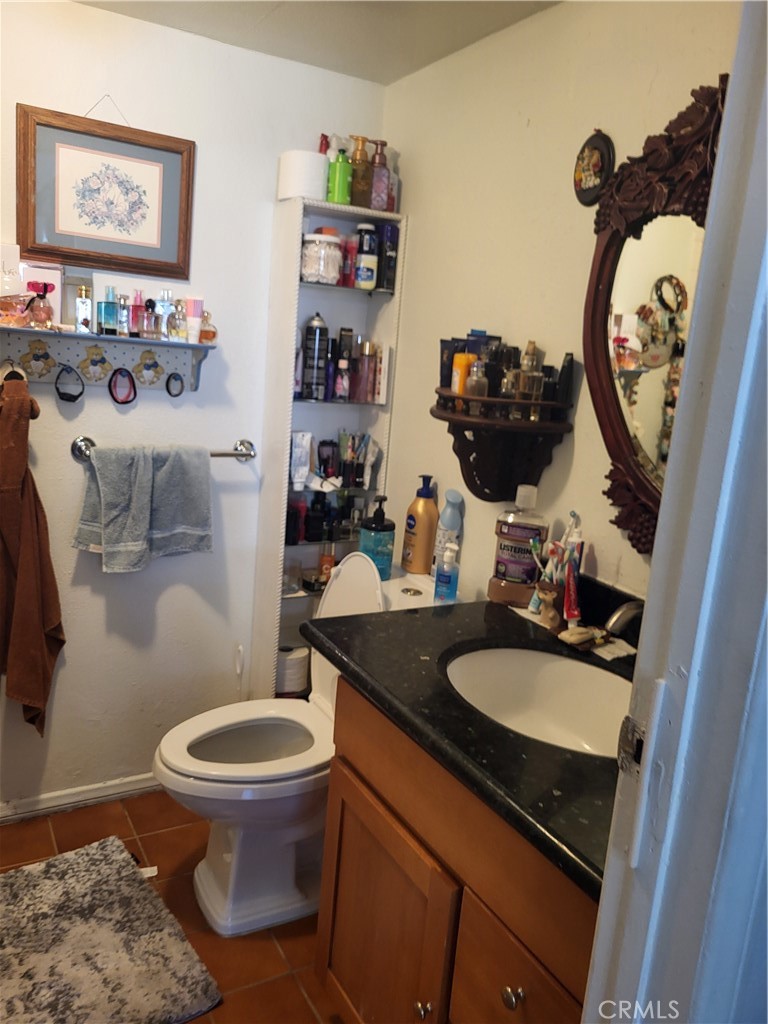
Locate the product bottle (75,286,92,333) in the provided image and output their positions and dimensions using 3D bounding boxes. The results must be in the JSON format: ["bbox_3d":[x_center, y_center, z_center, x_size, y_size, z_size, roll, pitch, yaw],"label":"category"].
[{"bbox_3d":[-0.730,-0.491,1.871,0.036,0.116,0.030,-2,13,-28],"label":"product bottle"}]

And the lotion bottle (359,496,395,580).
[{"bbox_3d":[-0.016,0.065,1.958,0.087,0.218,0.068,2,12,-12],"label":"lotion bottle"}]

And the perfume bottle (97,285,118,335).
[{"bbox_3d":[-0.690,-0.503,1.927,0.051,0.121,0.036,-2,13,-27],"label":"perfume bottle"}]

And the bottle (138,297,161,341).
[{"bbox_3d":[-0.589,-0.485,1.936,0.048,0.103,0.038,-3,15,-31],"label":"bottle"}]

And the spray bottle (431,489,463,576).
[{"bbox_3d":[0.163,0.067,1.987,0.064,0.236,0.060,4,12,-1],"label":"spray bottle"}]

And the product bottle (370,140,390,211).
[{"bbox_3d":[-0.016,-0.904,2.070,0.062,0.179,0.051,0,13,-19],"label":"product bottle"}]

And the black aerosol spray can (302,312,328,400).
[{"bbox_3d":[-0.185,-0.423,2.101,0.061,0.232,0.061,5,12,-1],"label":"black aerosol spray can"}]

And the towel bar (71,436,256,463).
[{"bbox_3d":[-0.586,-0.164,2.113,0.503,0.064,0.074,-2,13,-30],"label":"towel bar"}]

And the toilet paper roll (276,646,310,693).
[{"bbox_3d":[-0.295,0.471,2.303,0.132,0.109,0.132,4,11,-1],"label":"toilet paper roll"}]

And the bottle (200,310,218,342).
[{"bbox_3d":[-0.463,-0.487,2.030,0.045,0.085,0.032,-3,15,-31],"label":"bottle"}]

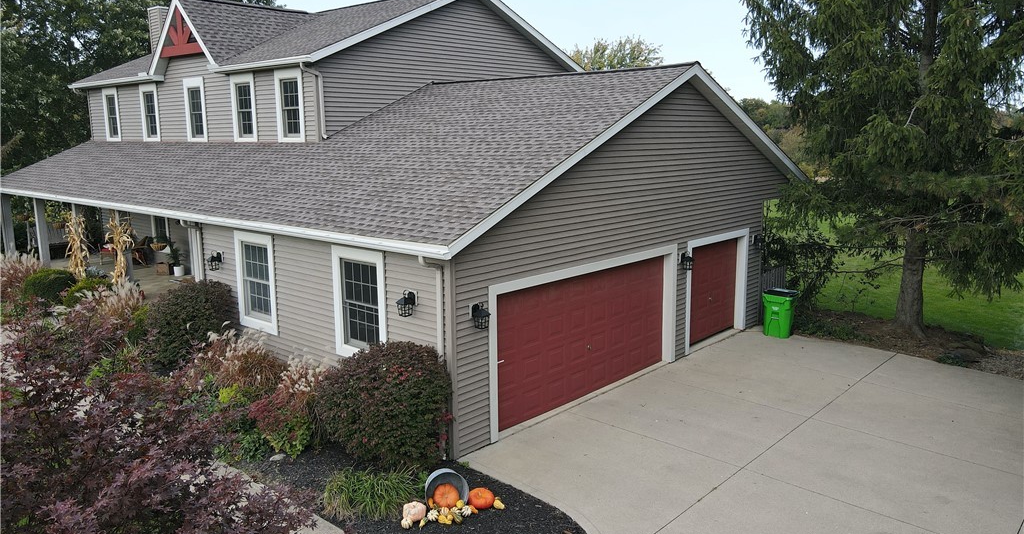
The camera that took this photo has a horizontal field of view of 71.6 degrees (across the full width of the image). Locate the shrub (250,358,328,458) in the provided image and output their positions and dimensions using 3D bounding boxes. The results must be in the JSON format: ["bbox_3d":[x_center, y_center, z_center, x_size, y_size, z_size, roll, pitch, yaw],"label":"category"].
[{"bbox_3d":[-3.167,1.991,10.195,1.000,1.260,1.000,-1,9,0],"label":"shrub"}]

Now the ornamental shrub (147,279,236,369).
[{"bbox_3d":[-6.277,1.147,13.794,1.580,1.700,1.400,8,13,42],"label":"ornamental shrub"}]

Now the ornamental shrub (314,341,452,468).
[{"bbox_3d":[-1.748,1.850,9.587,1.680,1.570,1.450,8,13,42],"label":"ornamental shrub"}]

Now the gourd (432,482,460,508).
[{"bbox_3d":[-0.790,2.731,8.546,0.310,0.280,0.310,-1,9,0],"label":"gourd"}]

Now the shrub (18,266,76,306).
[{"bbox_3d":[-12.685,0.553,19.384,1.400,1.120,1.320,8,13,42],"label":"shrub"}]

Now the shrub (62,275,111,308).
[{"bbox_3d":[-10.667,0.788,17.756,1.120,1.060,1.020,8,13,42],"label":"shrub"}]

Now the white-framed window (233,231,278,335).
[{"bbox_3d":[-4.678,0.284,12.904,1.356,1.790,0.100,8,13,42],"label":"white-framed window"}]

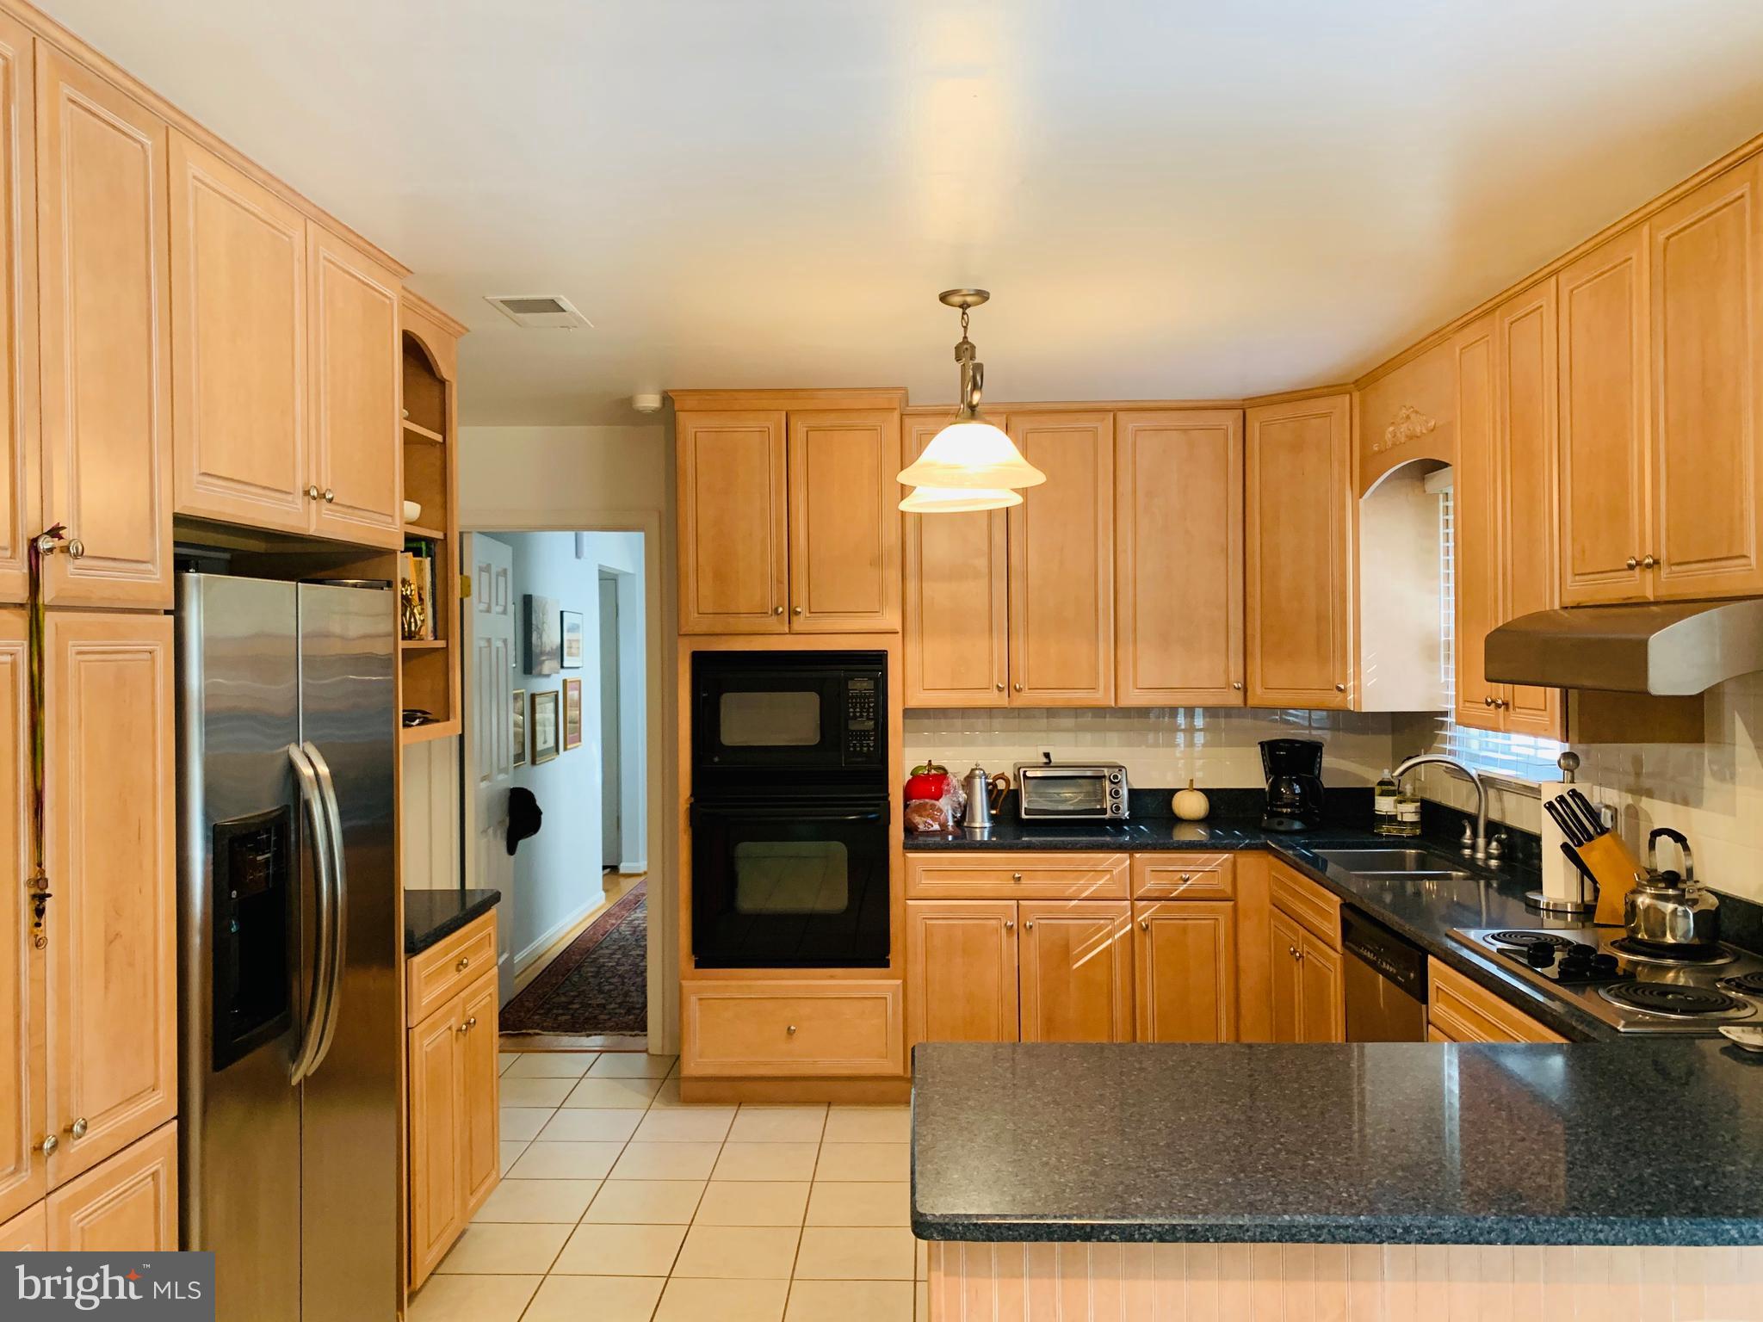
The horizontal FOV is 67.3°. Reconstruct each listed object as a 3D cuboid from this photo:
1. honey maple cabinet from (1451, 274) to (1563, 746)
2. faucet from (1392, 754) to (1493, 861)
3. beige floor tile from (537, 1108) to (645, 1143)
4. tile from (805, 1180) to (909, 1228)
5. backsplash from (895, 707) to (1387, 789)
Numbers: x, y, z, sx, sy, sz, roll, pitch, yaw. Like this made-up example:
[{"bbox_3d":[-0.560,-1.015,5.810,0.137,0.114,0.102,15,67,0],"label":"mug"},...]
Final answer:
[{"bbox_3d":[1.722,-0.355,3.310,0.330,1.080,0.650,0,1,2],"label":"honey maple cabinet"},{"bbox_3d":[1.674,0.438,3.958,0.290,0.326,0.050,0,0,2],"label":"faucet"},{"bbox_3d":[-0.958,1.547,4.405,0.306,0.010,0.302,0,1,2],"label":"beige floor tile"},{"bbox_3d":[-0.051,1.550,3.769,0.306,0.010,0.302,0,1,2],"label":"tile"},{"bbox_3d":[1.030,0.329,5.134,1.880,0.335,0.012,0,1,2],"label":"backsplash"}]

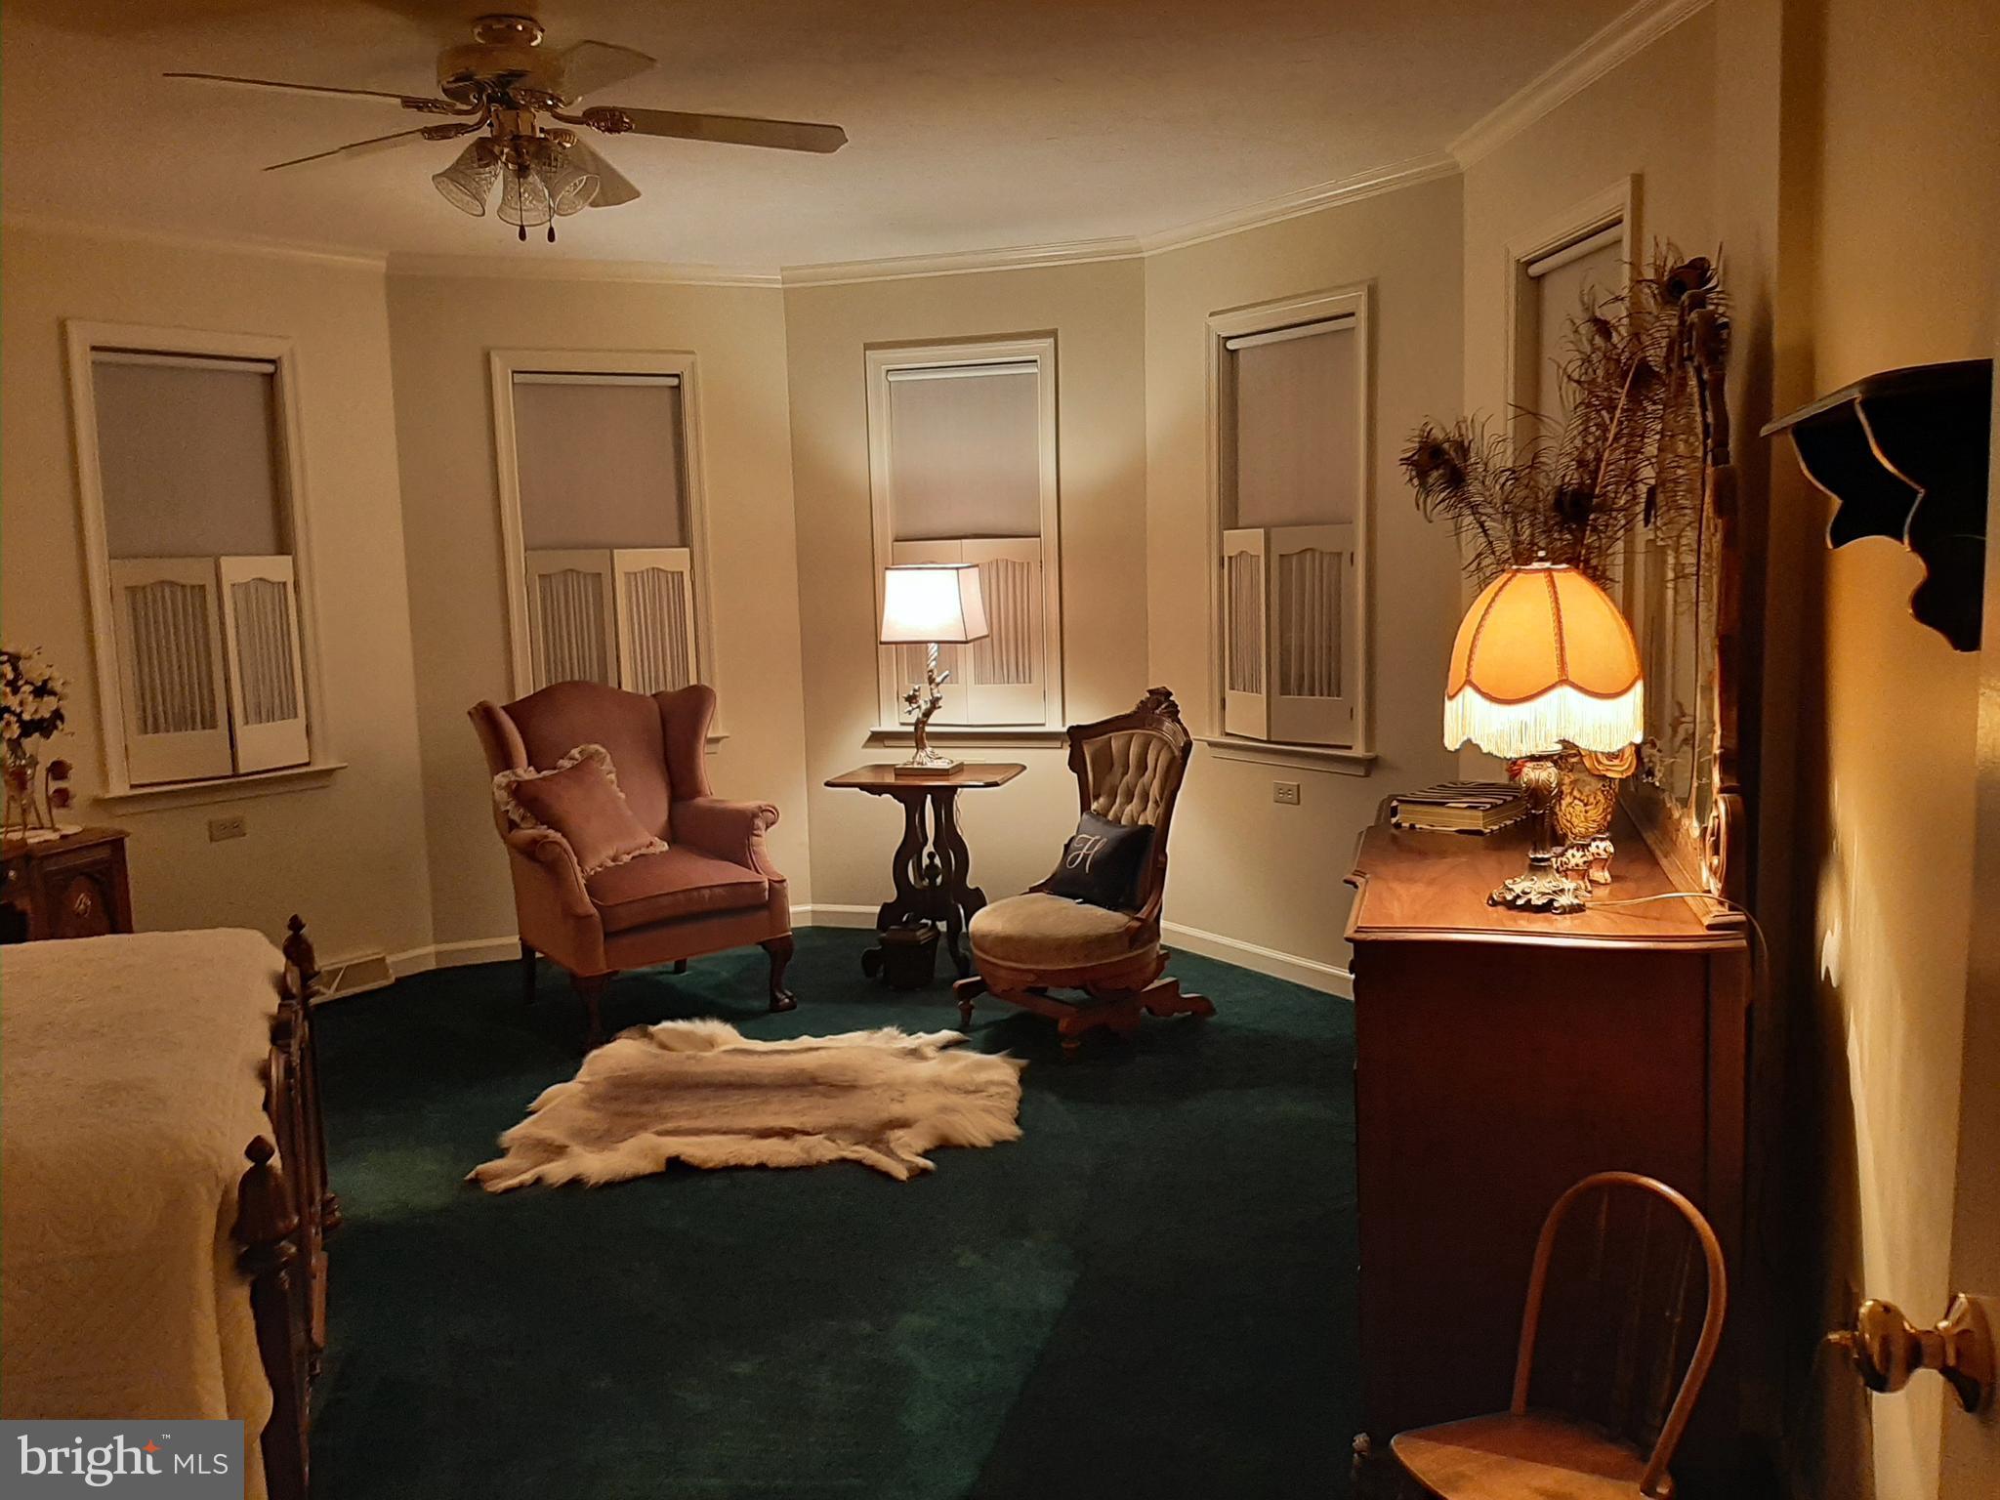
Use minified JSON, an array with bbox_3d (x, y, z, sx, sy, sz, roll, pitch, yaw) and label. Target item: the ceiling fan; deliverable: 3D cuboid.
[{"bbox_3d":[-1.011,-1.289,3.122,1.290,0.448,1.270,-2,7,0],"label":"ceiling fan"}]

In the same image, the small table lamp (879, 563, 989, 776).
[{"bbox_3d":[-0.252,-0.290,5.442,0.330,0.755,0.300,1,7,16],"label":"small table lamp"}]

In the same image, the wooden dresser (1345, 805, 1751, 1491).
[{"bbox_3d":[1.009,0.641,3.008,0.600,0.880,1.420,0,7,15],"label":"wooden dresser"}]

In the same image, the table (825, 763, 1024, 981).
[{"bbox_3d":[-0.240,0.447,5.467,0.630,0.715,0.490,1,7,16],"label":"table"}]

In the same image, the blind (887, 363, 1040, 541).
[{"bbox_3d":[-0.139,-1.153,5.802,0.604,0.653,0.045,1,8,17],"label":"blind"}]

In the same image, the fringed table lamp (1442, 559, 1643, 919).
[{"bbox_3d":[0.914,-0.032,2.534,0.335,0.579,0.335,0,7,15],"label":"fringed table lamp"}]

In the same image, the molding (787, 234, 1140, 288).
[{"bbox_3d":[-0.170,-1.829,5.636,1.435,0.065,0.060,1,8,17],"label":"molding"}]

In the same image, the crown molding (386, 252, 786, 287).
[{"bbox_3d":[-1.515,-1.788,5.601,1.445,0.065,0.060,-4,8,-20],"label":"crown molding"}]

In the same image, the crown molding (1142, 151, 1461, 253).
[{"bbox_3d":[0.911,-1.763,4.884,0.060,0.065,1.385,-7,9,-36],"label":"crown molding"}]

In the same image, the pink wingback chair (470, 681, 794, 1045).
[{"bbox_3d":[-1.255,0.326,5.110,0.840,1.100,0.810,-6,9,-33],"label":"pink wingback chair"}]

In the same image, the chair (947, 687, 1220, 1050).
[{"bbox_3d":[0.248,0.353,4.736,0.810,1.060,0.570,-8,10,-42],"label":"chair"}]

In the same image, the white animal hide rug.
[{"bbox_3d":[-0.620,0.953,4.160,1.370,0.060,1.180,-2,7,-2],"label":"white animal hide rug"}]

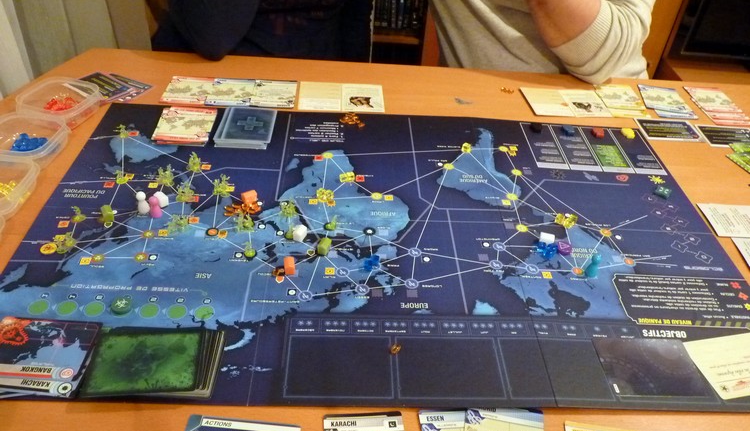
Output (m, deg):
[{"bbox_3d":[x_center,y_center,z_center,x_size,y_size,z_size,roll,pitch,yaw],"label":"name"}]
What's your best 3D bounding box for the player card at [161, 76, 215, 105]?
[{"bbox_3d":[-0.280,-0.187,0.879,0.065,0.002,0.088,1,39,-4],"label":"player card"}]

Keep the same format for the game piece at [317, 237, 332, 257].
[{"bbox_3d":[-0.053,0.032,0.616,0.011,0.011,0.017,13,39,9],"label":"game piece"}]

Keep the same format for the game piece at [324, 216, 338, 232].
[{"bbox_3d":[-0.048,0.010,0.641,0.013,0.015,0.011,3,39,-2],"label":"game piece"}]

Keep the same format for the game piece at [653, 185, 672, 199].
[{"bbox_3d":[0.366,-0.029,0.744,0.017,0.006,0.011,26,43,24],"label":"game piece"}]

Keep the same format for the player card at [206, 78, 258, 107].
[{"bbox_3d":[-0.217,-0.186,0.884,0.064,0.002,0.088,1,39,-4],"label":"player card"}]

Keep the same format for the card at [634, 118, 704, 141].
[{"bbox_3d":[0.445,-0.128,0.883,0.088,0.001,0.063,2,39,-4],"label":"card"}]

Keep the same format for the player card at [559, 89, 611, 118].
[{"bbox_3d":[0.335,-0.178,0.928,0.063,0.002,0.088,0,39,-6],"label":"player card"}]

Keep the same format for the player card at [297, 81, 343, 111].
[{"bbox_3d":[-0.084,-0.184,0.895,0.064,0.002,0.088,2,39,-4],"label":"player card"}]

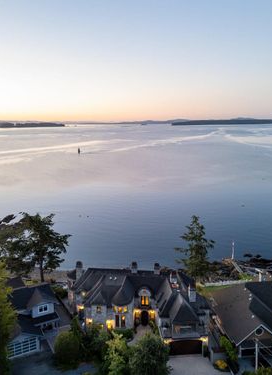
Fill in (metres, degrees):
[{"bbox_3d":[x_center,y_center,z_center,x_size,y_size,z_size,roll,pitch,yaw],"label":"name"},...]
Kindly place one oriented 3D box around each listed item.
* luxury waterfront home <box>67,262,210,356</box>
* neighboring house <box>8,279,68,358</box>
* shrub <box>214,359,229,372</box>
[{"bbox_3d":[-0.100,18.977,61.042,23.400,9.800,18.500,1,11,3],"label":"luxury waterfront home"},{"bbox_3d":[-18.900,20.267,59.046,13.000,8.000,15.000,-6,12,-29],"label":"neighboring house"},{"bbox_3d":[12.391,25.427,50.246,2.000,1.100,1.900,0,11,0],"label":"shrub"}]

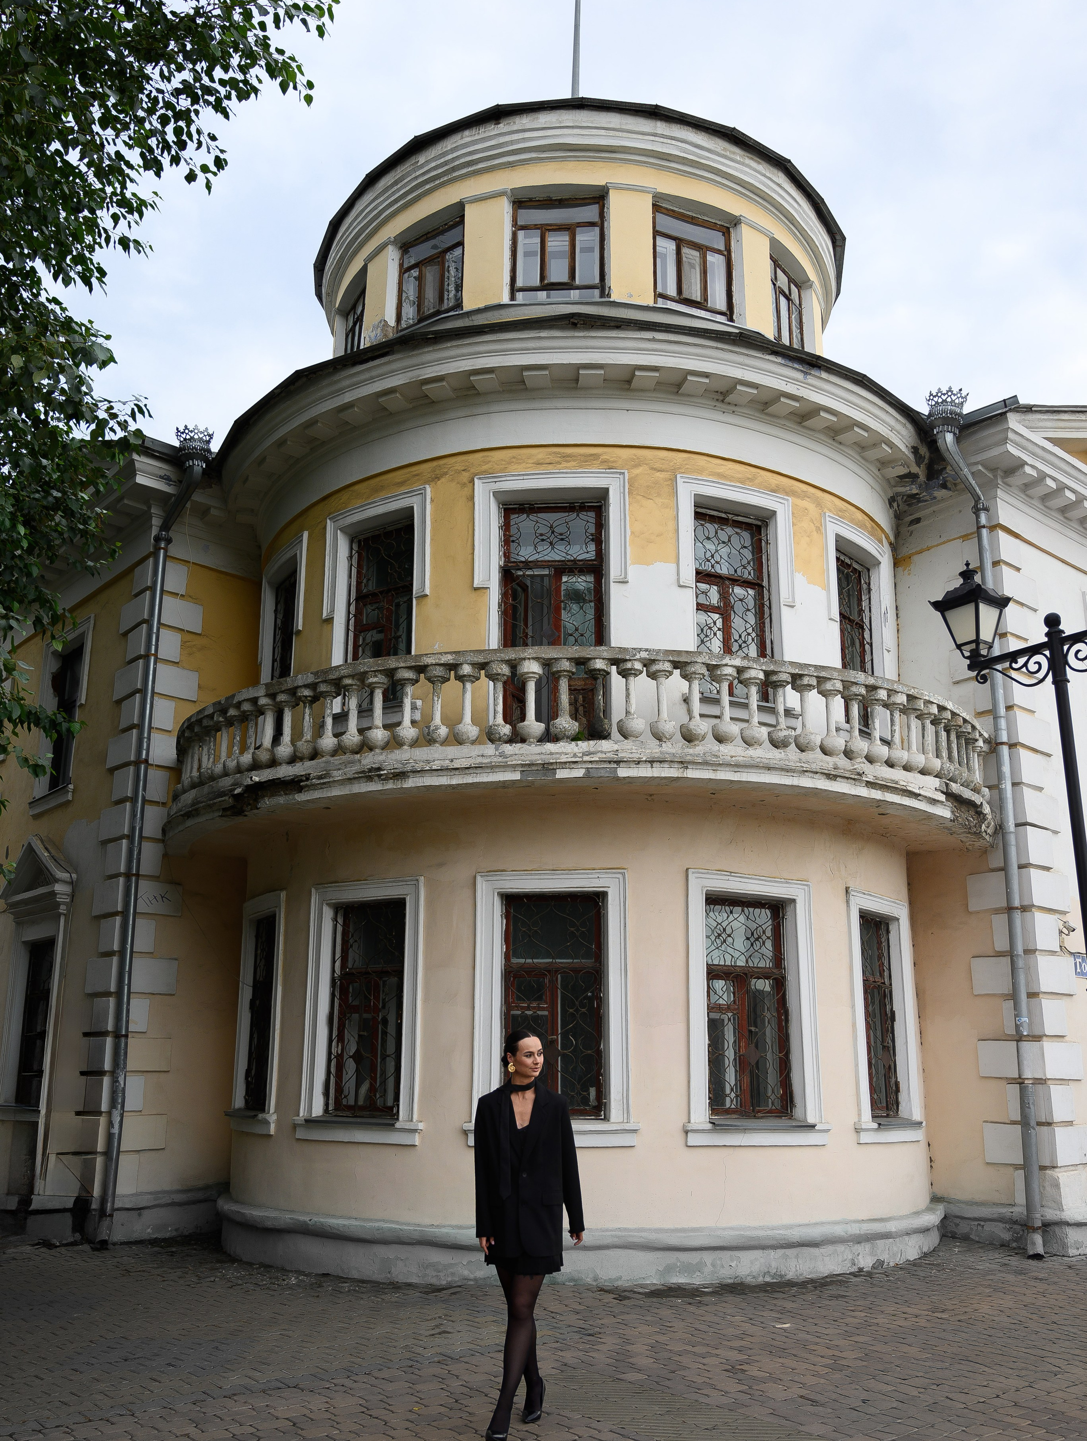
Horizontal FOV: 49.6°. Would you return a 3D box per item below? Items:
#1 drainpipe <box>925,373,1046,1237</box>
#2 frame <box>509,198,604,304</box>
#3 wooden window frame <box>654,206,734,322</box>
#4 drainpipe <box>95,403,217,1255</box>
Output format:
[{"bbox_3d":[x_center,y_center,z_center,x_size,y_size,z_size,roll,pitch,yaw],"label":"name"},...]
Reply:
[{"bbox_3d":[4.351,0.570,11.526,0.490,8.568,0.408,0,-16,0],"label":"drainpipe"},{"bbox_3d":[0.147,-4.853,12.153,0.929,1.197,0.130,-1,-16,5],"label":"frame"},{"bbox_3d":[1.605,-4.781,12.447,0.898,1.224,0.122,7,-18,-23],"label":"wooden window frame"},{"bbox_3d":[-3.866,0.780,11.619,0.360,8.080,0.717,14,-21,-39],"label":"drainpipe"}]

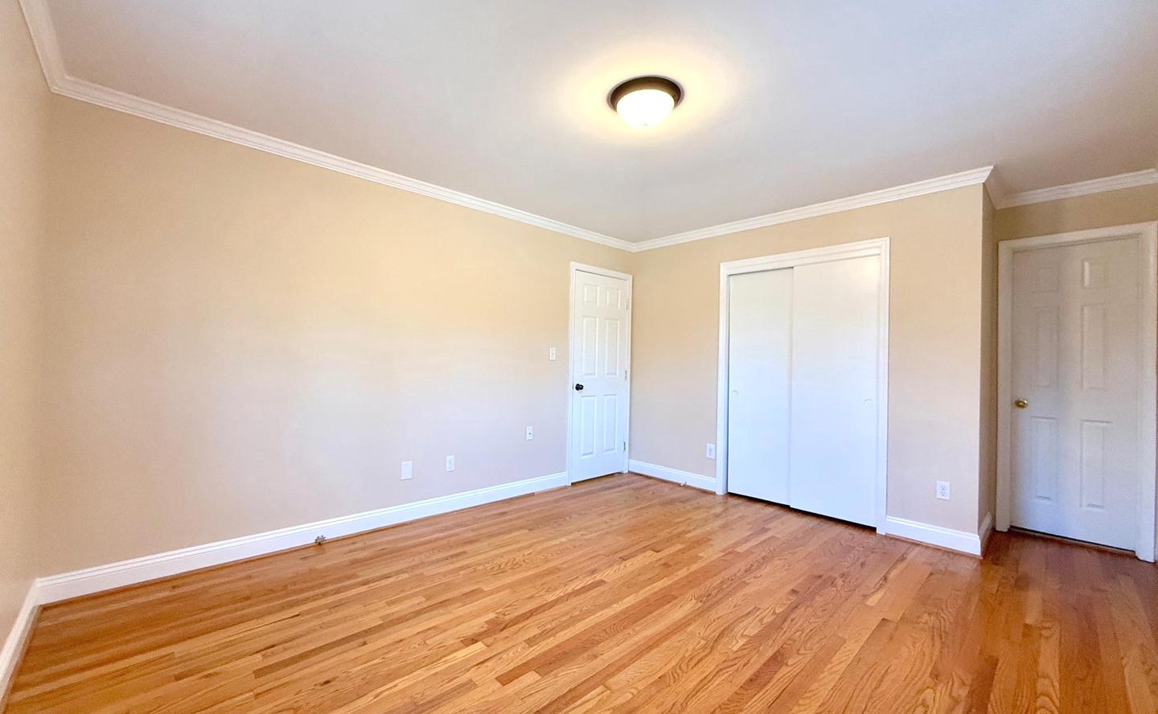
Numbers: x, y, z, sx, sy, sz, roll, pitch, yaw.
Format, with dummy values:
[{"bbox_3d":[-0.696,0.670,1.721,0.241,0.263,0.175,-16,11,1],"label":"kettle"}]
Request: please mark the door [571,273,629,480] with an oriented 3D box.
[{"bbox_3d":[0.214,0.195,4.742,0.761,2.042,0.045,2,-1,-44],"label":"door"}]

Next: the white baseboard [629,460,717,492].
[{"bbox_3d":[0.903,1.171,4.650,0.020,0.134,1.051,2,-1,-44],"label":"white baseboard"}]

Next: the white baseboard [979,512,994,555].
[{"bbox_3d":[2.783,1.194,3.204,0.756,0.132,0.020,2,-1,-44],"label":"white baseboard"}]

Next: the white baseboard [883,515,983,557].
[{"bbox_3d":[2.353,1.185,3.130,0.020,0.132,0.509,2,-1,-44],"label":"white baseboard"}]

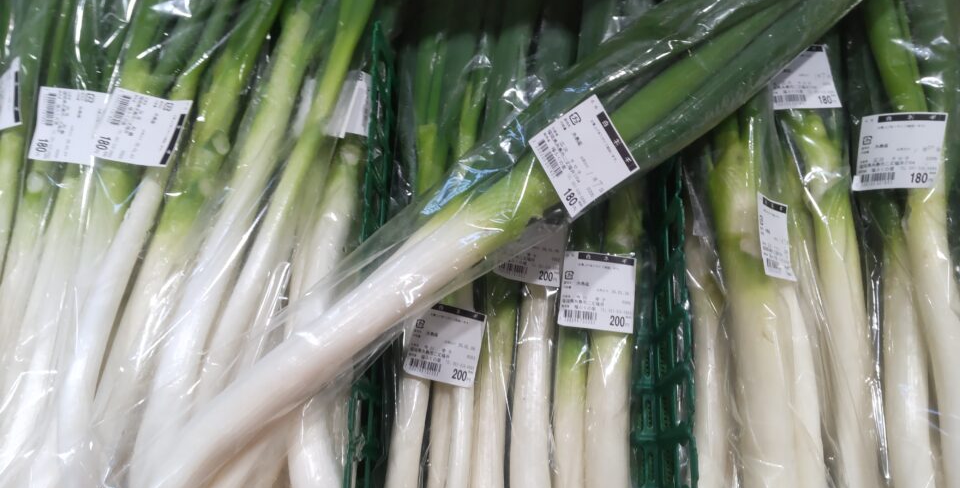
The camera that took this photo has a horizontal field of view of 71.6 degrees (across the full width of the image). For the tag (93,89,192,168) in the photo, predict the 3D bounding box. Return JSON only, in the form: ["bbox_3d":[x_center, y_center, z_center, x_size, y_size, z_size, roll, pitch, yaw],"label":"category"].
[{"bbox_3d":[-0.251,-0.086,0.495,0.054,0.007,0.057,16,74,-2],"label":"tag"}]

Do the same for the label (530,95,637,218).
[{"bbox_3d":[0.068,-0.057,0.433,0.054,0.004,0.058,-33,92,-6],"label":"label"}]

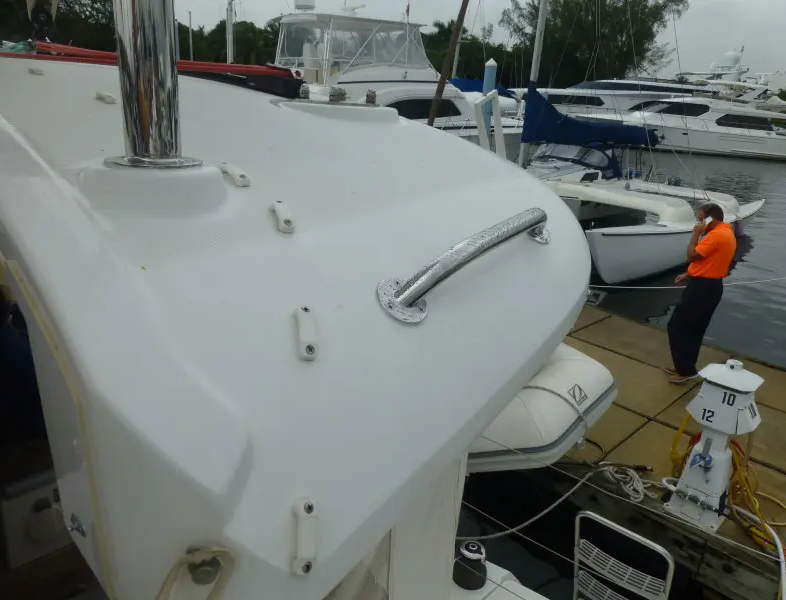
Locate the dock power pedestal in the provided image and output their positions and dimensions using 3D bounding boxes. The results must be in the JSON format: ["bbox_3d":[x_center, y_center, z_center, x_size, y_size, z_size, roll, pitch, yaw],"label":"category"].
[{"bbox_3d":[2.075,0.892,3.570,0.340,1.100,0.380,-17,27,-41],"label":"dock power pedestal"}]

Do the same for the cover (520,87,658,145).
[{"bbox_3d":[4.824,-4.230,12.989,4.544,1.285,0.450,-9,23,-28],"label":"cover"}]

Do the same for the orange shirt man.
[{"bbox_3d":[2.933,-0.046,5.280,0.500,1.720,0.520,13,23,26],"label":"orange shirt man"}]

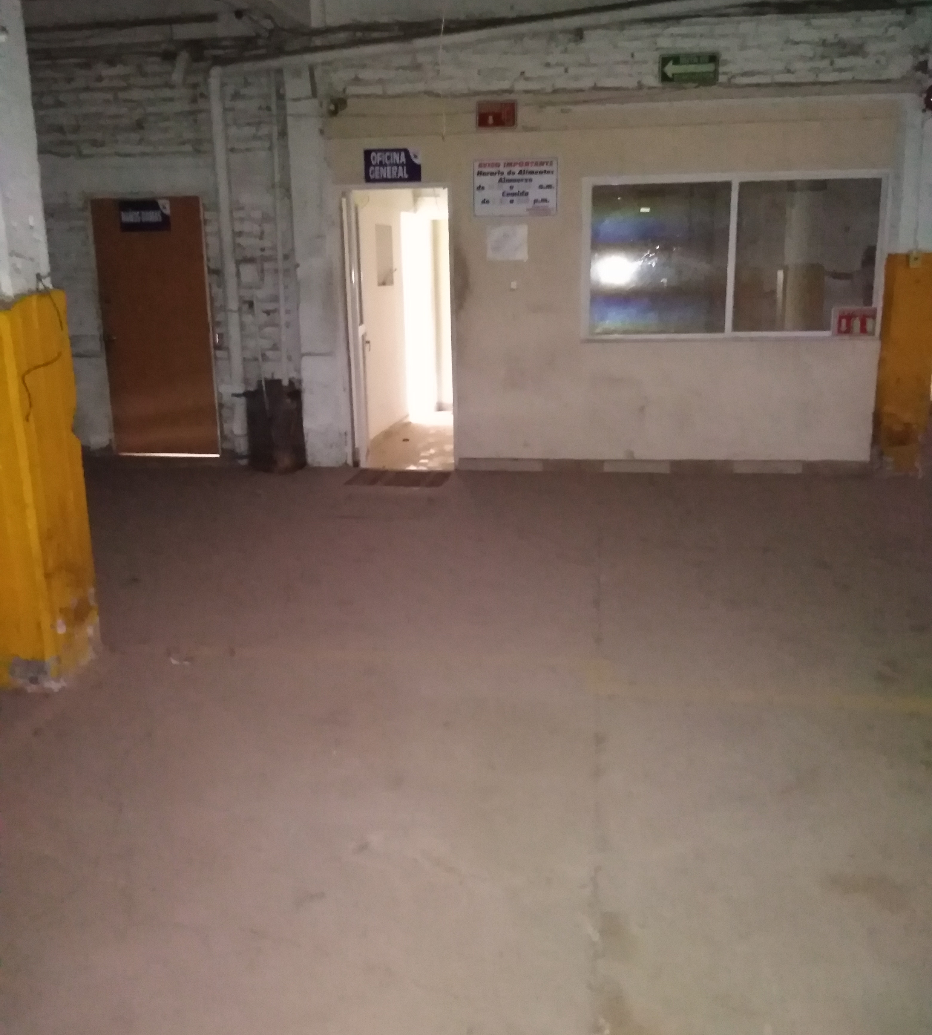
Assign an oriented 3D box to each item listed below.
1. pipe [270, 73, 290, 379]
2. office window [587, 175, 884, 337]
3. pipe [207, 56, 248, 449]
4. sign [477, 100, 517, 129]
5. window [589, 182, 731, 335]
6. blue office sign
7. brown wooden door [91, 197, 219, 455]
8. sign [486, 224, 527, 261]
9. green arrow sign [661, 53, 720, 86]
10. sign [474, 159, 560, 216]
[{"bbox_3d":[-1.452,-2.233,7.282,0.050,2.366,0.050,1,12,6],"label":"pipe"},{"bbox_3d":[1.923,-1.880,6.773,2.099,1.131,0.080,1,12,6],"label":"office window"},{"bbox_3d":[-1.900,-1.968,7.490,0.100,3.072,0.100,1,12,6],"label":"pipe"},{"bbox_3d":[0.221,-2.888,6.688,0.293,0.179,0.030,1,12,6],"label":"sign"},{"bbox_3d":[1.406,-1.883,6.823,1.042,1.097,0.050,1,12,6],"label":"window"},{"bbox_3d":[-0.533,-2.581,6.840,0.421,0.231,0.020,1,12,6],"label":"blue office sign"},{"bbox_3d":[-2.609,-1.588,7.901,0.938,2.117,0.050,1,12,6],"label":"brown wooden door"},{"bbox_3d":[0.310,-2.023,6.878,0.299,0.253,0.010,1,12,6],"label":"sign"},{"bbox_3d":[1.557,-3.121,6.499,0.402,0.193,0.020,1,12,6],"label":"green arrow sign"},{"bbox_3d":[0.362,-2.399,6.785,0.602,0.398,0.020,1,12,6],"label":"sign"}]

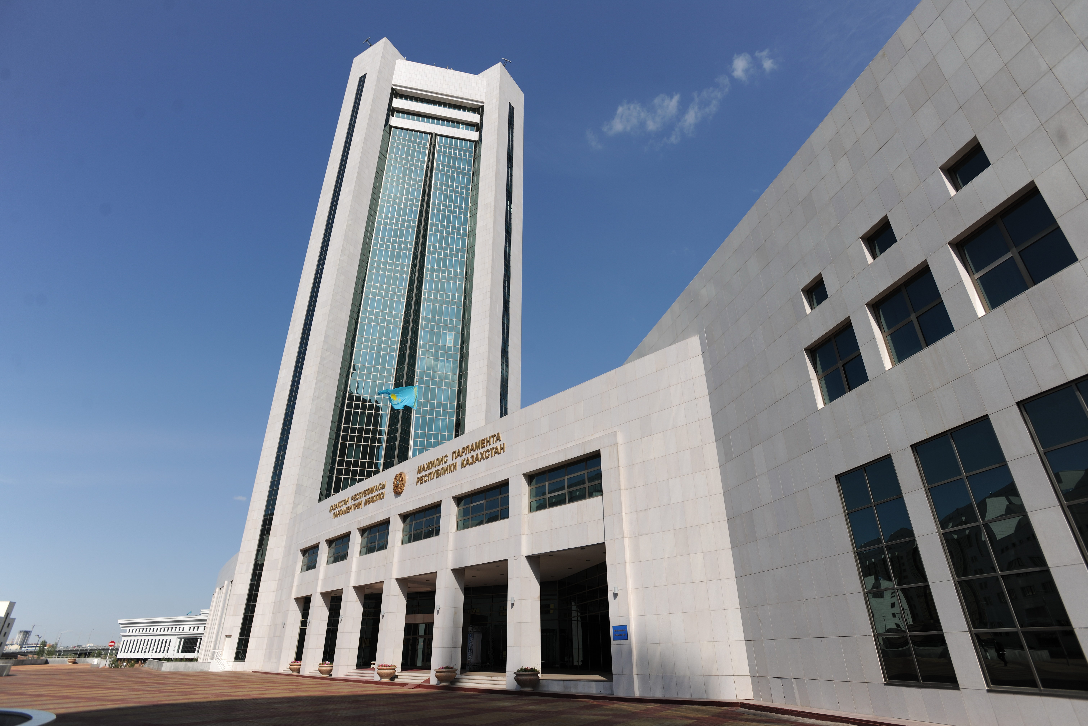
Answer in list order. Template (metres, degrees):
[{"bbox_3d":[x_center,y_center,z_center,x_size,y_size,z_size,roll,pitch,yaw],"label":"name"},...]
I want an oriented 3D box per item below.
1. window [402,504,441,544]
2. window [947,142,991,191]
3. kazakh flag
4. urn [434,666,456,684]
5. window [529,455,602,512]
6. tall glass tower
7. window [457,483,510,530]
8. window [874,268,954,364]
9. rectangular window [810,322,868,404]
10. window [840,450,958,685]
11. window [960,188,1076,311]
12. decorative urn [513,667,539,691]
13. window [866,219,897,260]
[{"bbox_3d":[-7.688,10.348,36.547,0.200,2.040,4.947,23,-35,-37],"label":"window"},{"bbox_3d":[9.987,-4.538,13.424,0.200,0.925,1.010,7,-28,-13],"label":"window"},{"bbox_3d":[-11.001,2.599,43.332,2.900,1.900,0.650,0,-28,0],"label":"kazakh flag"},{"bbox_3d":[-4.861,15.483,28.472,1.121,0.760,1.121,4,-27,-8],"label":"urn"},{"bbox_3d":[1.126,5.869,27.346,0.200,1.950,5.089,24,-36,-39],"label":"window"},{"bbox_3d":[-18.748,-4.666,82.778,27.690,86.190,27.690,6,-28,-13],"label":"tall glass tower"},{"bbox_3d":[-3.378,8.150,32.361,0.200,2.040,4.947,23,-35,-37],"label":"window"},{"bbox_3d":[9.343,-1.144,14.543,0.200,2.047,2.057,7,-28,-13],"label":"window"},{"bbox_3d":[8.384,0.056,16.078,0.200,1.950,1.989,6,-28,-12],"label":"rectangular window"},{"bbox_3d":[8.583,5.043,14.201,0.200,5.130,2.068,7,-28,-13],"label":"window"},{"bbox_3d":[10.004,-2.348,12.237,0.200,2.076,2.083,7,-28,-13],"label":"window"},{"bbox_3d":[-0.723,13.105,23.844,1.102,0.760,1.102,0,-27,-2],"label":"decorative urn"},{"bbox_3d":[8.930,-3.159,14.921,0.180,0.887,0.975,6,-28,-12],"label":"window"}]

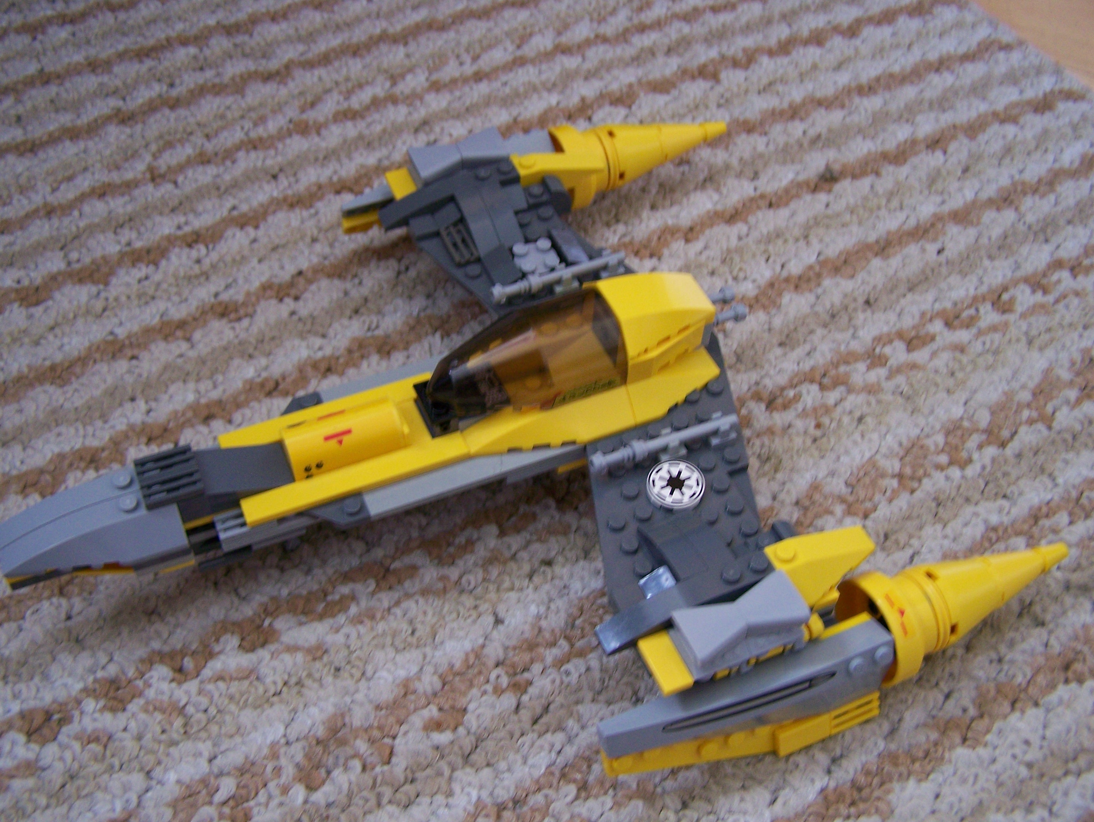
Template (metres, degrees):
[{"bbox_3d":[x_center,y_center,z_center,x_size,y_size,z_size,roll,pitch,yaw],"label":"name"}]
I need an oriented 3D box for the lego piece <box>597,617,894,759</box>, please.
[{"bbox_3d":[0.050,0.074,0.308,0.080,0.023,0.011,-18,53,-15],"label":"lego piece"}]

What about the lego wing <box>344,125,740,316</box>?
[{"bbox_3d":[0.013,-0.065,0.416,0.150,0.042,0.098,-18,53,-15],"label":"lego wing"}]

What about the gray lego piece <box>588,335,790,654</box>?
[{"bbox_3d":[0.037,0.021,0.334,0.082,0.015,0.083,-18,53,-15],"label":"gray lego piece"}]

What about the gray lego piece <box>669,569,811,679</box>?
[{"bbox_3d":[0.048,0.053,0.297,0.032,0.009,0.016,-18,53,-15],"label":"gray lego piece"}]

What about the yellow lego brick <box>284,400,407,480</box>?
[{"bbox_3d":[-0.057,0.006,0.337,0.032,0.013,0.016,-18,53,-15],"label":"yellow lego brick"}]

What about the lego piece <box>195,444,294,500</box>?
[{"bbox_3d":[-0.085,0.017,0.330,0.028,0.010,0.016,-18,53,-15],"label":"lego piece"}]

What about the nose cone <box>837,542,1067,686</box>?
[{"bbox_3d":[0.117,0.049,0.332,0.067,0.032,0.032,-18,53,-15],"label":"nose cone"}]

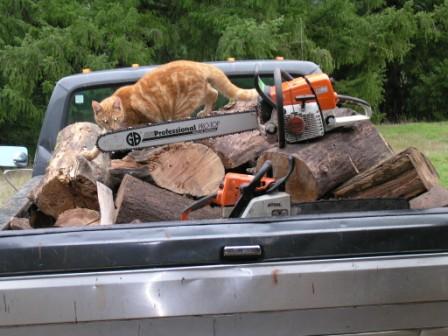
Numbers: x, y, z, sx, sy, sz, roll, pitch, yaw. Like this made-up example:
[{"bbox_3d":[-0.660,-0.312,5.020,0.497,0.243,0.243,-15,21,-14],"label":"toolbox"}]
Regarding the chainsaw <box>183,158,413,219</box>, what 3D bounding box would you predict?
[{"bbox_3d":[0.253,0.093,4.040,0.815,0.270,0.240,-2,2,0],"label":"chainsaw"}]

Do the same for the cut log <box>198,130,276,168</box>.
[{"bbox_3d":[0.115,-0.152,4.770,0.220,0.220,0.423,0,13,43],"label":"cut log"}]

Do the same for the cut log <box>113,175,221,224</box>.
[{"bbox_3d":[-0.187,0.176,4.150,0.403,0.210,0.220,17,-5,-20],"label":"cut log"}]

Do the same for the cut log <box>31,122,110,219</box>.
[{"bbox_3d":[-0.596,0.005,4.485,0.260,0.200,0.504,-2,21,0],"label":"cut log"}]

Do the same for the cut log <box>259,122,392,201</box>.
[{"bbox_3d":[0.417,-0.019,4.380,0.509,0.225,0.225,-16,11,-39],"label":"cut log"}]

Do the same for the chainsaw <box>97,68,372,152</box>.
[{"bbox_3d":[0.049,-0.219,4.550,1.123,0.310,0.260,-8,3,-5],"label":"chainsaw"}]

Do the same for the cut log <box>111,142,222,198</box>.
[{"bbox_3d":[-0.225,0.000,4.540,0.290,0.200,0.397,15,-3,-25],"label":"cut log"}]

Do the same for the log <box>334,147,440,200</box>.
[{"bbox_3d":[0.603,0.078,4.225,0.349,0.165,0.150,-28,9,33],"label":"log"}]

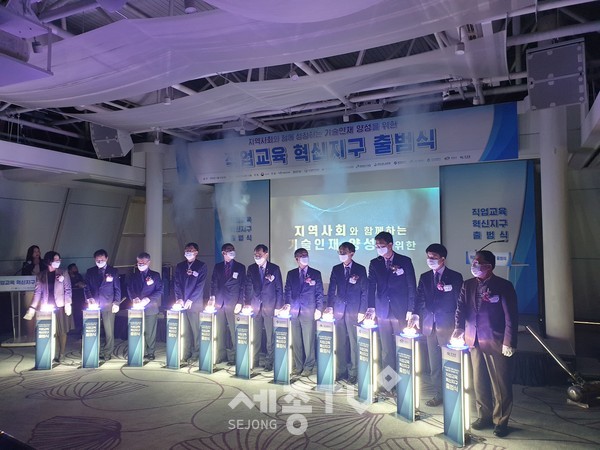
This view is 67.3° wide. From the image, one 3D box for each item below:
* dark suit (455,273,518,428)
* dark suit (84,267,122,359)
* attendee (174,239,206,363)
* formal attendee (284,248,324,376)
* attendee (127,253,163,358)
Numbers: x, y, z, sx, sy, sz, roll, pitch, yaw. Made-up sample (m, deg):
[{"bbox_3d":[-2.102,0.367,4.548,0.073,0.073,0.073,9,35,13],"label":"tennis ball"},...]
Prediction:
[{"bbox_3d":[1.711,1.149,4.152,0.380,1.420,0.520,2,-4,-44],"label":"dark suit"},{"bbox_3d":[-2.971,1.285,6.847,0.540,1.360,0.420,0,-2,-12],"label":"dark suit"},{"bbox_3d":[-1.676,1.153,6.874,0.500,1.755,0.380,-1,-3,5],"label":"attendee"},{"bbox_3d":[0.055,1.147,6.005,0.500,1.665,0.360,-1,-3,12],"label":"formal attendee"},{"bbox_3d":[-2.384,1.225,6.895,0.510,1.620,0.420,0,-3,-7],"label":"attendee"}]

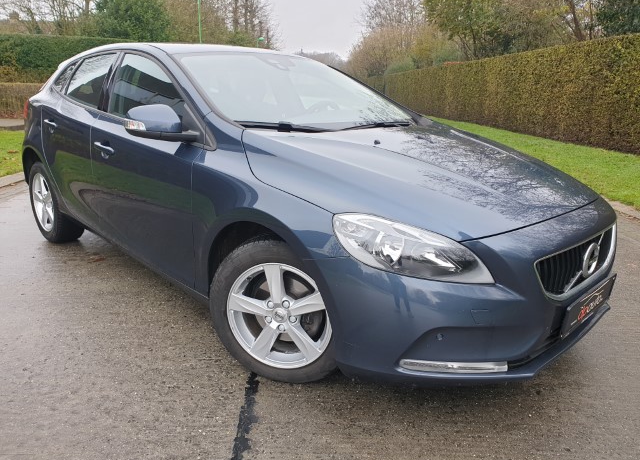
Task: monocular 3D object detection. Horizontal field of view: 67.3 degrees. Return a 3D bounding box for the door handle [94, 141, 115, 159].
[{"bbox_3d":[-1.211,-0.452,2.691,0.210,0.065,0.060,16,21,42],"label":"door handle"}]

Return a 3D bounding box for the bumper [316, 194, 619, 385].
[{"bbox_3d":[0.817,0.157,2.082,0.700,0.560,1.780,16,21,42],"label":"bumper"}]

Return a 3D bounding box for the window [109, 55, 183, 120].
[{"bbox_3d":[-0.919,-0.756,2.602,1.030,0.440,0.070,16,-2,42],"label":"window"}]

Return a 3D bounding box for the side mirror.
[{"bbox_3d":[-0.715,-0.478,2.143,0.210,0.170,0.250,16,21,42],"label":"side mirror"}]

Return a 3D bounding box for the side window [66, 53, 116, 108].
[{"bbox_3d":[-1.556,-1.001,3.237,0.070,0.370,0.650,19,0,-44],"label":"side window"}]

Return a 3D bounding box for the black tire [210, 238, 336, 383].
[{"bbox_3d":[-0.132,0.313,2.005,0.630,0.630,0.215,7,17,18],"label":"black tire"}]

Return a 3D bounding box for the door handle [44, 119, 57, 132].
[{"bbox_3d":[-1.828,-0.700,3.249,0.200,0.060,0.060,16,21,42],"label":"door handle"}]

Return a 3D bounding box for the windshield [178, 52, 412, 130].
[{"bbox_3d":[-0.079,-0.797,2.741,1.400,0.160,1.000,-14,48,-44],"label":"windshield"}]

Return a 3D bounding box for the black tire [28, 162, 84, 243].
[{"bbox_3d":[-2.049,-0.237,3.752,0.630,0.630,0.210,16,21,42],"label":"black tire"}]

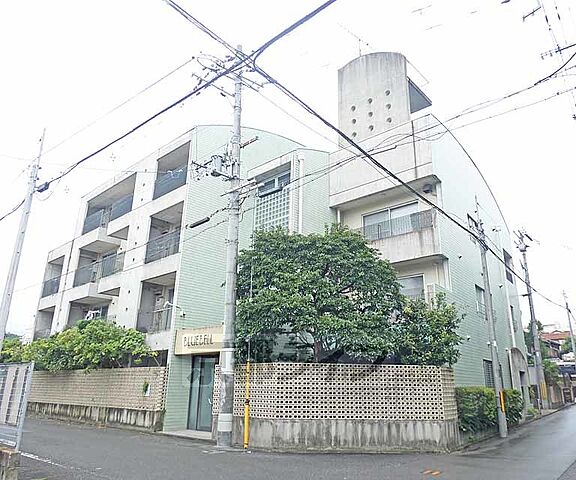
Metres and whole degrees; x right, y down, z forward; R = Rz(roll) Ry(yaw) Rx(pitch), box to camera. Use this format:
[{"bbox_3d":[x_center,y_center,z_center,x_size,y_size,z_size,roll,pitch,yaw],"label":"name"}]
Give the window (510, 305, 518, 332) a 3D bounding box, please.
[{"bbox_3d":[9.805,3.414,17.959,0.137,1.128,1.128,-15,-25,39],"label":"window"}]

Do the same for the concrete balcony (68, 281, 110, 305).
[{"bbox_3d":[-9.714,2.684,20.622,2.020,0.726,1.157,-15,-25,39],"label":"concrete balcony"}]

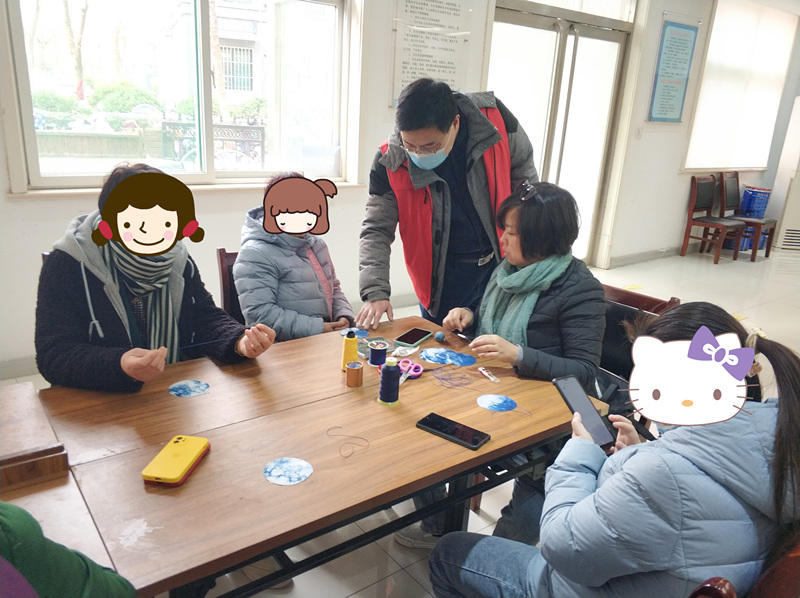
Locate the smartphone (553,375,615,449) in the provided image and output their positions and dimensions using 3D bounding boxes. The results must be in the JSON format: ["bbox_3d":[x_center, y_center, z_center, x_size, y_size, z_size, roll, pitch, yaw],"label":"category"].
[{"bbox_3d":[0.403,0.246,1.363,0.077,0.011,0.164,-5,57,-41],"label":"smartphone"}]

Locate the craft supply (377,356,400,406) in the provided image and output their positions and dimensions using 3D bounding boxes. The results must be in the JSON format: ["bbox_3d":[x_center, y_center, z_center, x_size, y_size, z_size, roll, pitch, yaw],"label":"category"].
[{"bbox_3d":[-0.024,0.206,1.567,0.059,0.117,0.059,3,17,0],"label":"craft supply"}]

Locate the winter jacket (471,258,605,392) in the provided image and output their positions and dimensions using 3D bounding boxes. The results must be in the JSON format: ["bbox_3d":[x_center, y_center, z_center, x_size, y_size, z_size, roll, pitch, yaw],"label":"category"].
[{"bbox_3d":[0.457,0.133,2.025,0.410,0.580,0.510,-10,21,-36],"label":"winter jacket"}]

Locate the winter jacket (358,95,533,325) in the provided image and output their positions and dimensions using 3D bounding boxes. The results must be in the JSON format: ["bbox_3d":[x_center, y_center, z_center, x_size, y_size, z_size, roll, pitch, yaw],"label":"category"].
[{"bbox_3d":[0.200,-0.337,2.333,0.650,0.830,0.500,6,18,10],"label":"winter jacket"}]

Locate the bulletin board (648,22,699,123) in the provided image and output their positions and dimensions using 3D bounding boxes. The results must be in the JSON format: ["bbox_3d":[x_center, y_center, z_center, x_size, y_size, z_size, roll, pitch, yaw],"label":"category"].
[{"bbox_3d":[2.714,-2.225,6.181,0.600,0.910,0.020,-10,22,-36],"label":"bulletin board"}]

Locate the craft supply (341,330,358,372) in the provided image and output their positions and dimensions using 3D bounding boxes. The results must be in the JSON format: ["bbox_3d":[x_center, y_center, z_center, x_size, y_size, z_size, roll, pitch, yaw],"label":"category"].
[{"bbox_3d":[-0.138,0.146,1.756,0.052,0.111,0.052,3,17,0],"label":"craft supply"}]

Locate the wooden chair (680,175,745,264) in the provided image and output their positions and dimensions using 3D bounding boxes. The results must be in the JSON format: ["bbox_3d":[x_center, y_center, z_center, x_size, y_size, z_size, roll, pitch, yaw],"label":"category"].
[{"bbox_3d":[3.552,-0.893,6.969,0.470,0.910,0.500,-10,22,-36],"label":"wooden chair"}]

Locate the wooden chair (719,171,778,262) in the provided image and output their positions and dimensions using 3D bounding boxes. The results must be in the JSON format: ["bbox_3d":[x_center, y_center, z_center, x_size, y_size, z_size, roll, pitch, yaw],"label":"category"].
[{"bbox_3d":[4.055,-0.964,7.256,0.470,0.930,0.530,-10,22,-36],"label":"wooden chair"}]

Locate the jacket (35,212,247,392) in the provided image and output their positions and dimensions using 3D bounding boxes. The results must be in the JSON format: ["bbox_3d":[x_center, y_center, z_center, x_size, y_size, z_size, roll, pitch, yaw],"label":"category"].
[{"bbox_3d":[-0.732,0.098,1.790,0.560,0.660,0.560,-12,23,-41],"label":"jacket"}]

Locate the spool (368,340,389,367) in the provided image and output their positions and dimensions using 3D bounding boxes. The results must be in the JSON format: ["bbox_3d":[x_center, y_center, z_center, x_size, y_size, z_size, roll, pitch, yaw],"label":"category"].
[{"bbox_3d":[-0.062,0.160,1.811,0.061,0.059,0.061,3,17,0],"label":"spool"}]

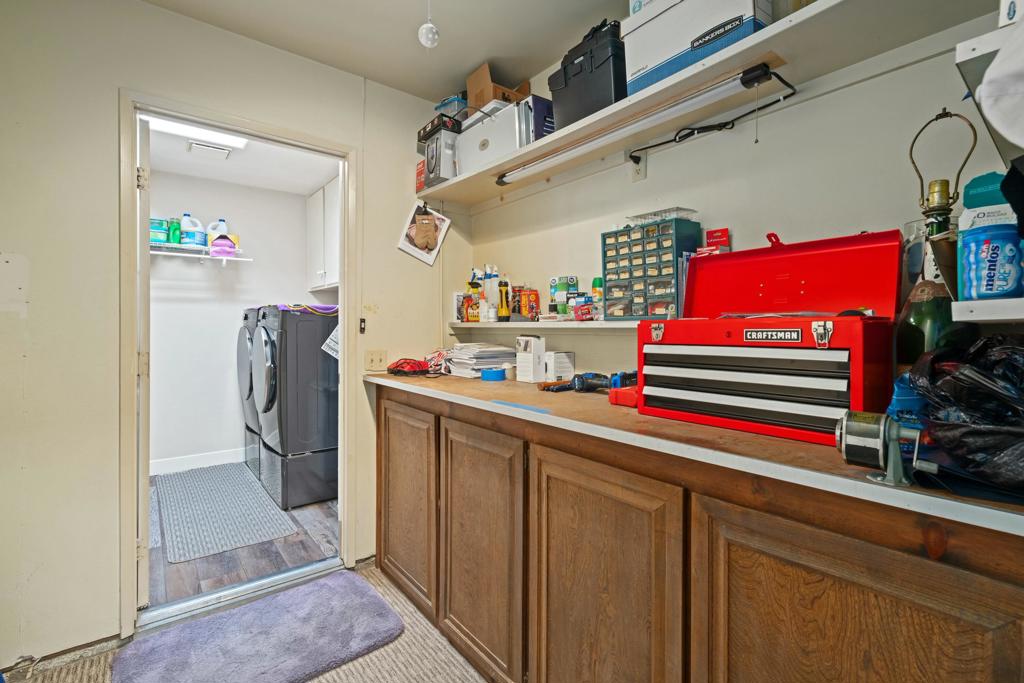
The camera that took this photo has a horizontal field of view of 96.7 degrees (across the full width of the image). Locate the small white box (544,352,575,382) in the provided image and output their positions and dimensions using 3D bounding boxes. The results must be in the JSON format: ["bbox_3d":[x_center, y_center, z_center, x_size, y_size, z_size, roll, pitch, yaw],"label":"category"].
[{"bbox_3d":[0.202,0.118,2.126,0.125,0.132,0.120,-1,1,-39],"label":"small white box"}]

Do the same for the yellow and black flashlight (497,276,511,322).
[{"bbox_3d":[-0.037,-0.209,2.330,0.066,0.222,0.063,1,1,15],"label":"yellow and black flashlight"}]

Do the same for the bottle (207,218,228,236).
[{"bbox_3d":[-2.534,-0.918,3.915,0.165,0.265,0.115,0,1,-39],"label":"bottle"}]

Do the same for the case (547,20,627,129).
[{"bbox_3d":[0.316,-0.910,1.640,0.190,0.300,0.285,-1,1,-39],"label":"case"}]

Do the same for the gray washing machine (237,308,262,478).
[{"bbox_3d":[-1.905,0.417,3.983,0.790,1.335,0.686,-1,1,-39],"label":"gray washing machine"}]

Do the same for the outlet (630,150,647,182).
[{"bbox_3d":[0.502,-0.693,1.805,0.012,0.112,0.070,0,1,-39],"label":"outlet"}]

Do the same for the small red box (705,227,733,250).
[{"bbox_3d":[0.690,-0.343,1.532,0.028,0.066,0.077,0,1,-39],"label":"small red box"}]

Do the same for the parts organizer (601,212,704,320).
[{"bbox_3d":[0.510,-0.248,1.688,0.152,0.338,0.318,0,1,-39],"label":"parts organizer"}]

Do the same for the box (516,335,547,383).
[{"bbox_3d":[0.089,0.085,2.119,0.082,0.209,0.110,0,1,-39],"label":"box"}]

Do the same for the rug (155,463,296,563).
[{"bbox_3d":[-2.072,1.098,3.187,0.610,0.010,1.770,-1,1,-39],"label":"rug"}]

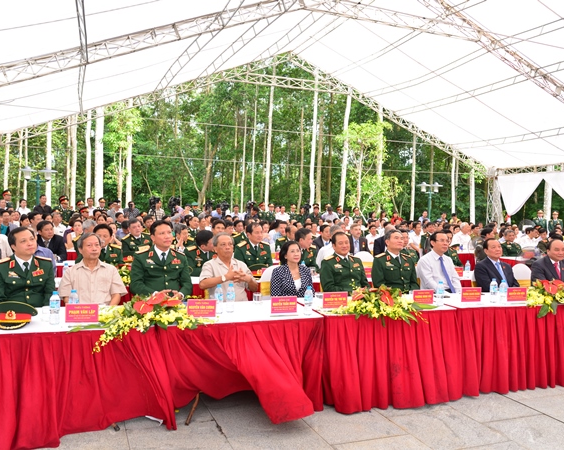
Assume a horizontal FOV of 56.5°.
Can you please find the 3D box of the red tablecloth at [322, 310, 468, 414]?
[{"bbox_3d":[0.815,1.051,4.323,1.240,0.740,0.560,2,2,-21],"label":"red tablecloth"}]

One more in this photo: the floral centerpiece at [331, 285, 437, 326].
[{"bbox_3d":[0.835,0.624,4.221,0.840,0.290,0.370,2,2,-21],"label":"floral centerpiece"}]

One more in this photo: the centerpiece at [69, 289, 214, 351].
[{"bbox_3d":[-0.904,0.590,3.500,0.860,0.340,0.380,2,2,-21],"label":"centerpiece"}]

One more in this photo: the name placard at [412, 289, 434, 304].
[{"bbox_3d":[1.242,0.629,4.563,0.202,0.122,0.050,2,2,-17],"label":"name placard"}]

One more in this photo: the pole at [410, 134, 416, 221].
[{"bbox_3d":[6.275,-1.653,24.967,0.200,5.400,0.200,2,2,-21],"label":"pole"}]

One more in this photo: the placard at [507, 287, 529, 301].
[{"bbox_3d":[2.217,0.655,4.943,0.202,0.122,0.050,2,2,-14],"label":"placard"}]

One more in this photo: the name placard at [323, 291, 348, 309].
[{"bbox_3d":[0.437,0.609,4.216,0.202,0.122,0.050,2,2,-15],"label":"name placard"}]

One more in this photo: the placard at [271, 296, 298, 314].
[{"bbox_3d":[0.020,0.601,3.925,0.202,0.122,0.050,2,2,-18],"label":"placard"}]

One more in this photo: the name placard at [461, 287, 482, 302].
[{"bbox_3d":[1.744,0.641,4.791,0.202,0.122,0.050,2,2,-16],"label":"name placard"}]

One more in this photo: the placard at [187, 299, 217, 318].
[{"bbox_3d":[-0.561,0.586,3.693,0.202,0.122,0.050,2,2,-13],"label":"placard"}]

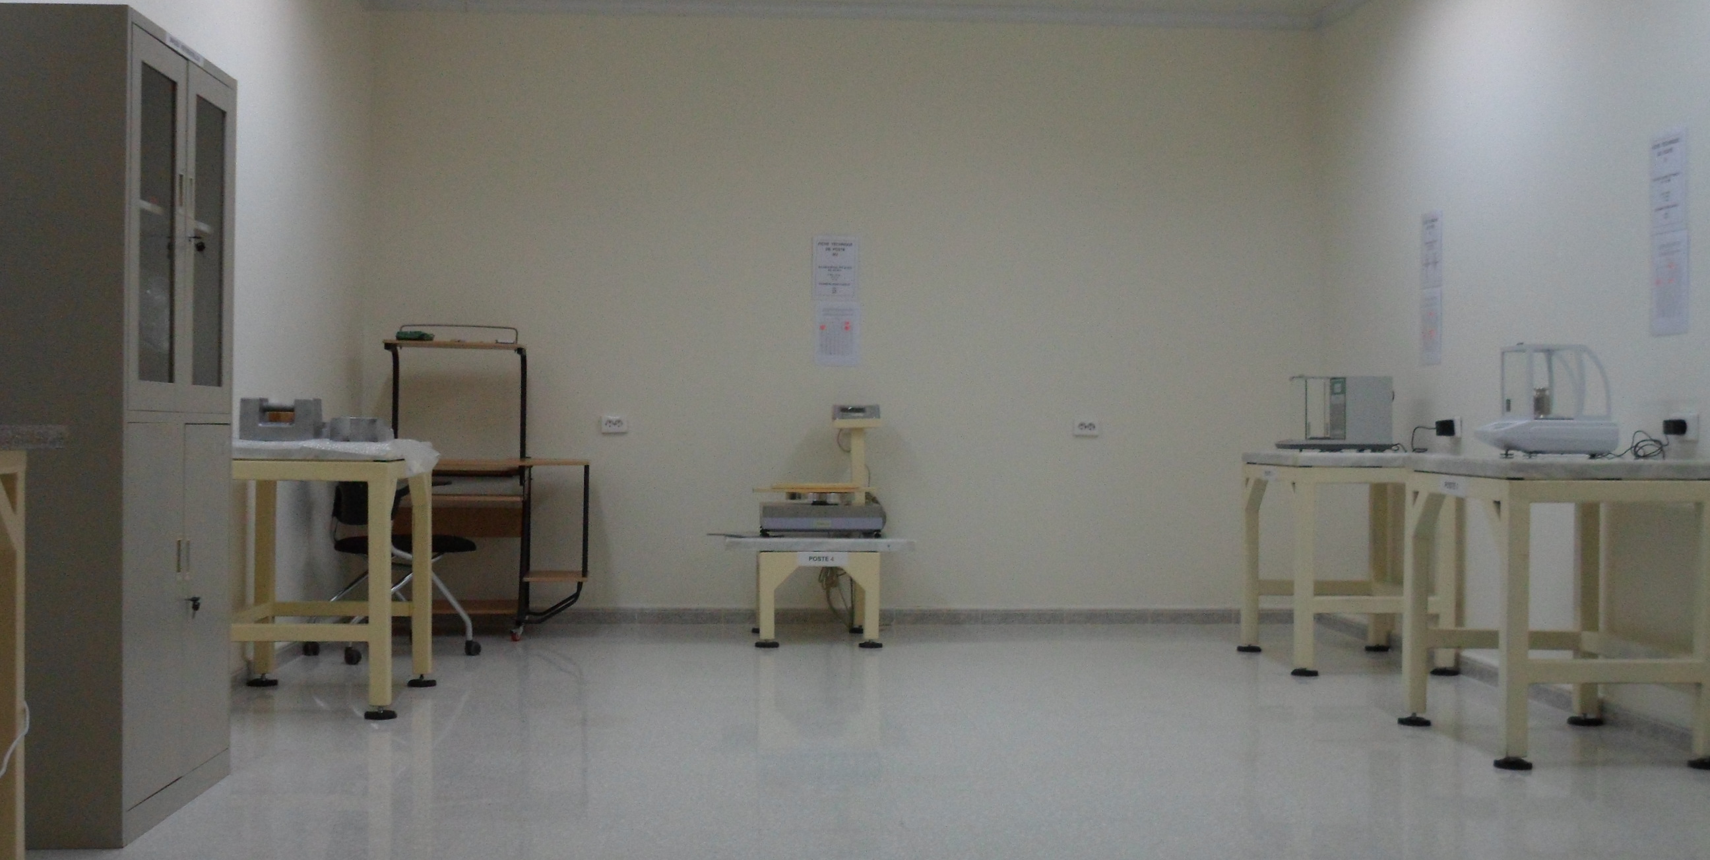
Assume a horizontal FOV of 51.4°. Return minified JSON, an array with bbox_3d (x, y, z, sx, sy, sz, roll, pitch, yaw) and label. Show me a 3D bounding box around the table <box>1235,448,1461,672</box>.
[{"bbox_3d":[1.966,0.516,7.155,0.643,0.829,0.795,0,0,-4],"label":"table"}]

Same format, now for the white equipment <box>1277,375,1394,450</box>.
[{"bbox_3d":[1.942,-0.060,7.198,0.411,0.316,0.234,0,0,-4],"label":"white equipment"}]

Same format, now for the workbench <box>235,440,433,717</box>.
[{"bbox_3d":[-1.798,0.481,5.987,0.640,0.851,0.842,0,0,-4],"label":"workbench"}]

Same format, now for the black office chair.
[{"bbox_3d":[-1.844,0.469,7.136,0.580,0.870,0.550,0,0,-37],"label":"black office chair"}]

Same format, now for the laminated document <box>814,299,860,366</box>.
[{"bbox_3d":[-0.079,-0.447,8.324,0.211,0.299,0.004,0,0,-4],"label":"laminated document"}]

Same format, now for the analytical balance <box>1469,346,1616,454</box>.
[{"bbox_3d":[2.055,-0.084,5.294,0.351,0.339,0.215,0,0,-4],"label":"analytical balance"}]

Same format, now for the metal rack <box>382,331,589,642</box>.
[{"bbox_3d":[-1.625,0.218,7.854,0.870,1.370,0.561,0,0,-4],"label":"metal rack"}]

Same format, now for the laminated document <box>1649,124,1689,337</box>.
[{"bbox_3d":[2.428,-0.590,5.316,0.004,0.612,0.206,0,0,-4],"label":"laminated document"}]

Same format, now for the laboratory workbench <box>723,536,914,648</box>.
[{"bbox_3d":[-0.173,0.689,7.798,0.799,0.449,0.692,0,0,-4],"label":"laboratory workbench"}]

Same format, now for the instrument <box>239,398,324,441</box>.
[{"bbox_3d":[-1.881,-0.035,5.832,0.232,0.136,0.117,0,0,-4],"label":"instrument"}]

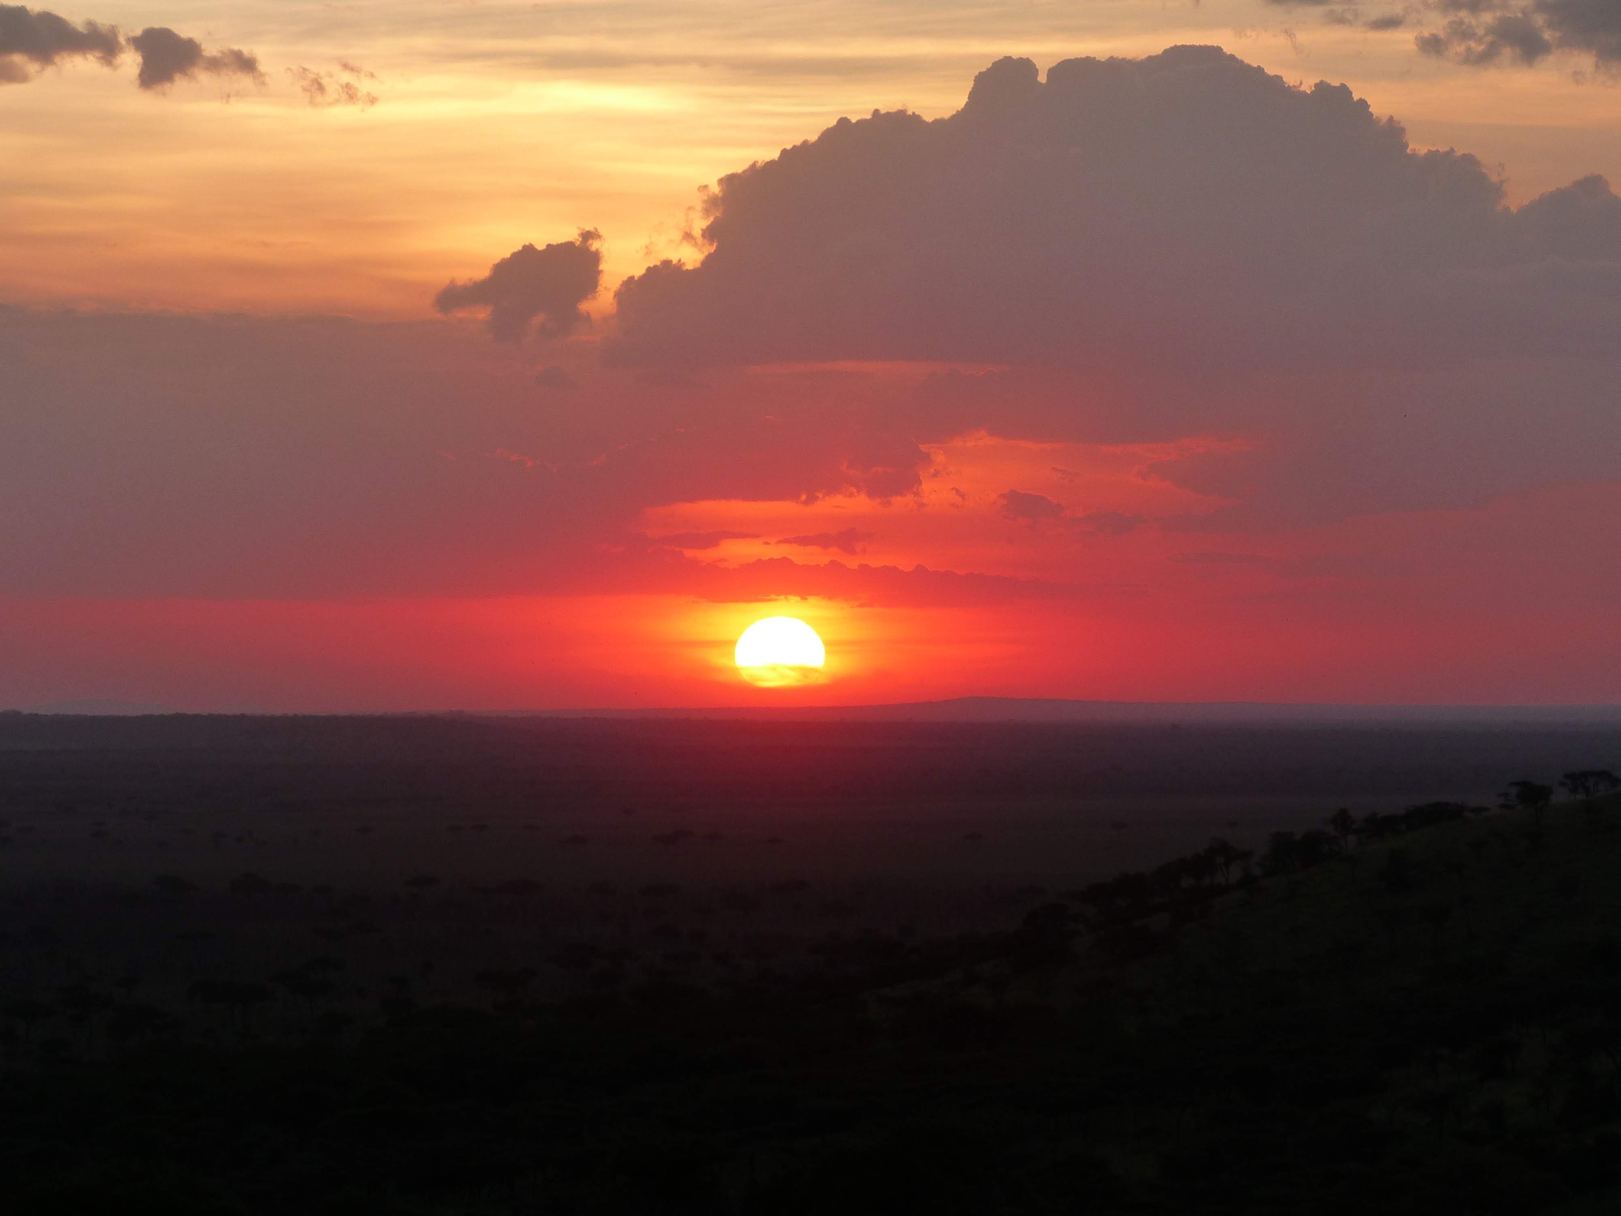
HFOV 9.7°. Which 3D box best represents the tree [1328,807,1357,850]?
[{"bbox_3d":[69.565,28.883,1250.000,3.750,5.500,3.750,0,-1,0],"label":"tree"}]

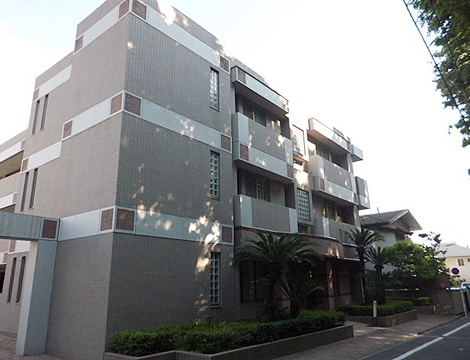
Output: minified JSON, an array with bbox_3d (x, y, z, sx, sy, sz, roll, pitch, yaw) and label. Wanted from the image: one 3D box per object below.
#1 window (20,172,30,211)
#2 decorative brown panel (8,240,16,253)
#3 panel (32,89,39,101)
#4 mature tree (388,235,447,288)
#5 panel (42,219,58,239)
[{"bbox_3d":[-6.879,0.393,11.890,0.290,1.320,0.100,-13,-19,37],"label":"window"},{"bbox_3d":[-7.164,2.105,11.653,0.440,0.480,0.050,-13,-19,37],"label":"decorative brown panel"},{"bbox_3d":[-7.090,-3.004,12.868,0.424,0.444,0.061,-13,-20,36],"label":"panel"},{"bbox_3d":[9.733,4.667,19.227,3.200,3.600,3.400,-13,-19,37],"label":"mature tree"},{"bbox_3d":[-4.938,1.330,9.624,0.050,0.450,0.355,-13,-20,37],"label":"panel"}]

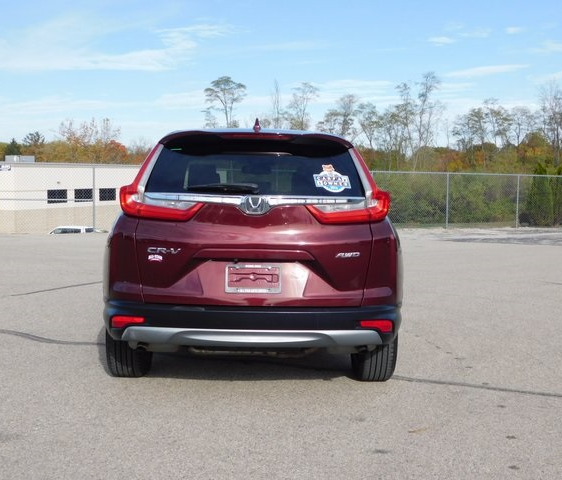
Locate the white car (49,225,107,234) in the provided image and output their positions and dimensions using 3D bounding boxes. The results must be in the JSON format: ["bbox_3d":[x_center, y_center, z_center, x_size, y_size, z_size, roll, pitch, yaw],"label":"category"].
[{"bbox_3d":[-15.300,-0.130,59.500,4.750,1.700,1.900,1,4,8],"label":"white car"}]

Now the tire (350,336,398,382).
[{"bbox_3d":[0.620,0.577,5.580,0.240,0.738,0.738,1,3,-2],"label":"tire"}]

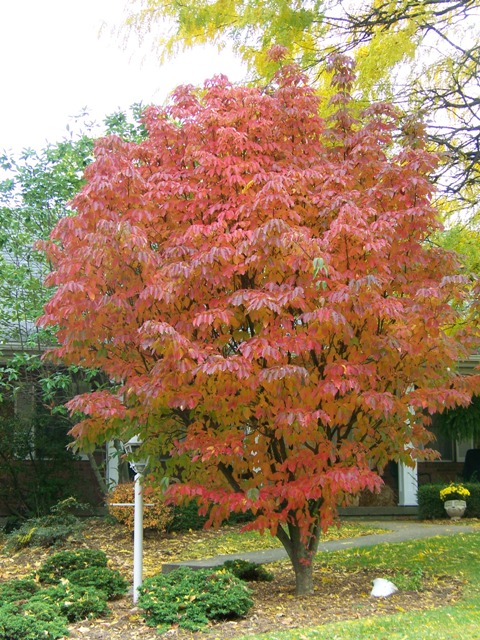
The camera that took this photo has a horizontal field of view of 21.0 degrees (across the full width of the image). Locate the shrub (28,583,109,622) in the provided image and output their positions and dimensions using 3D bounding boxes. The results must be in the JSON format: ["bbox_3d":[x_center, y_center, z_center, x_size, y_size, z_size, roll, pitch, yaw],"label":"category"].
[{"bbox_3d":[-1.639,2.633,12.300,0.790,0.350,0.760,0,-5,0],"label":"shrub"}]

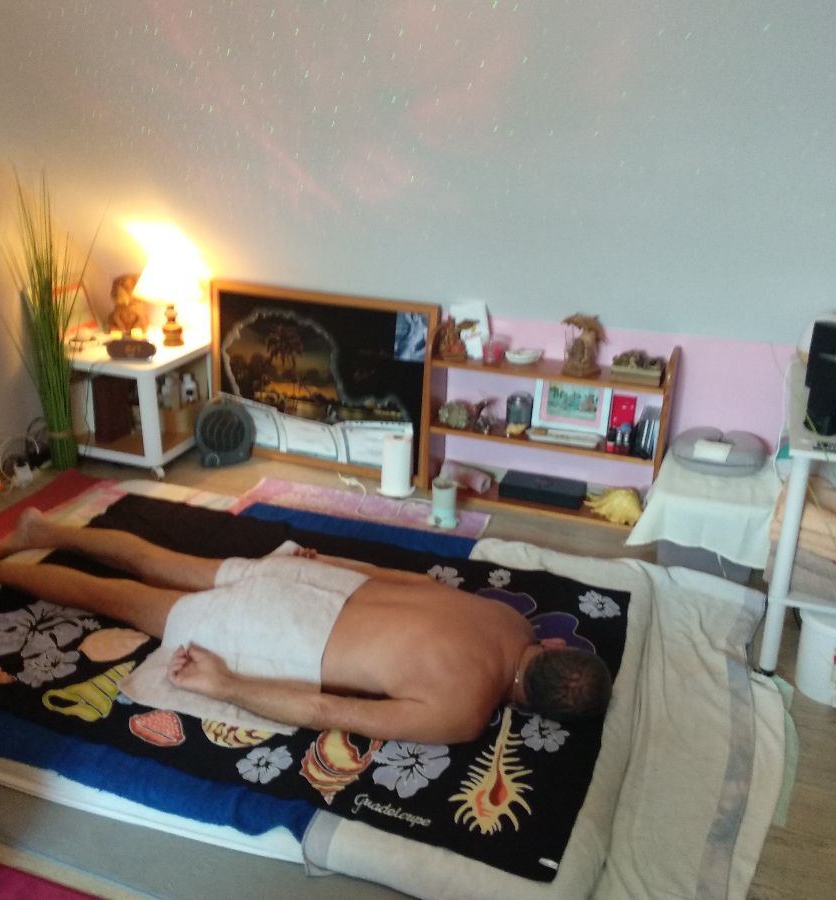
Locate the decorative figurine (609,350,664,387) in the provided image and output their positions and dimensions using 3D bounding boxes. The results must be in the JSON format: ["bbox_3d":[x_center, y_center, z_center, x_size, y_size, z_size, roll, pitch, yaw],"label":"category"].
[{"bbox_3d":[0.735,-0.277,3.006,0.160,0.095,0.095,8,22,19],"label":"decorative figurine"}]

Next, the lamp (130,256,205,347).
[{"bbox_3d":[-1.006,-0.593,3.652,0.265,0.340,0.265,1,21,0],"label":"lamp"}]

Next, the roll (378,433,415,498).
[{"bbox_3d":[-0.081,0.051,3.405,0.140,0.228,0.140,1,21,-1],"label":"roll"}]

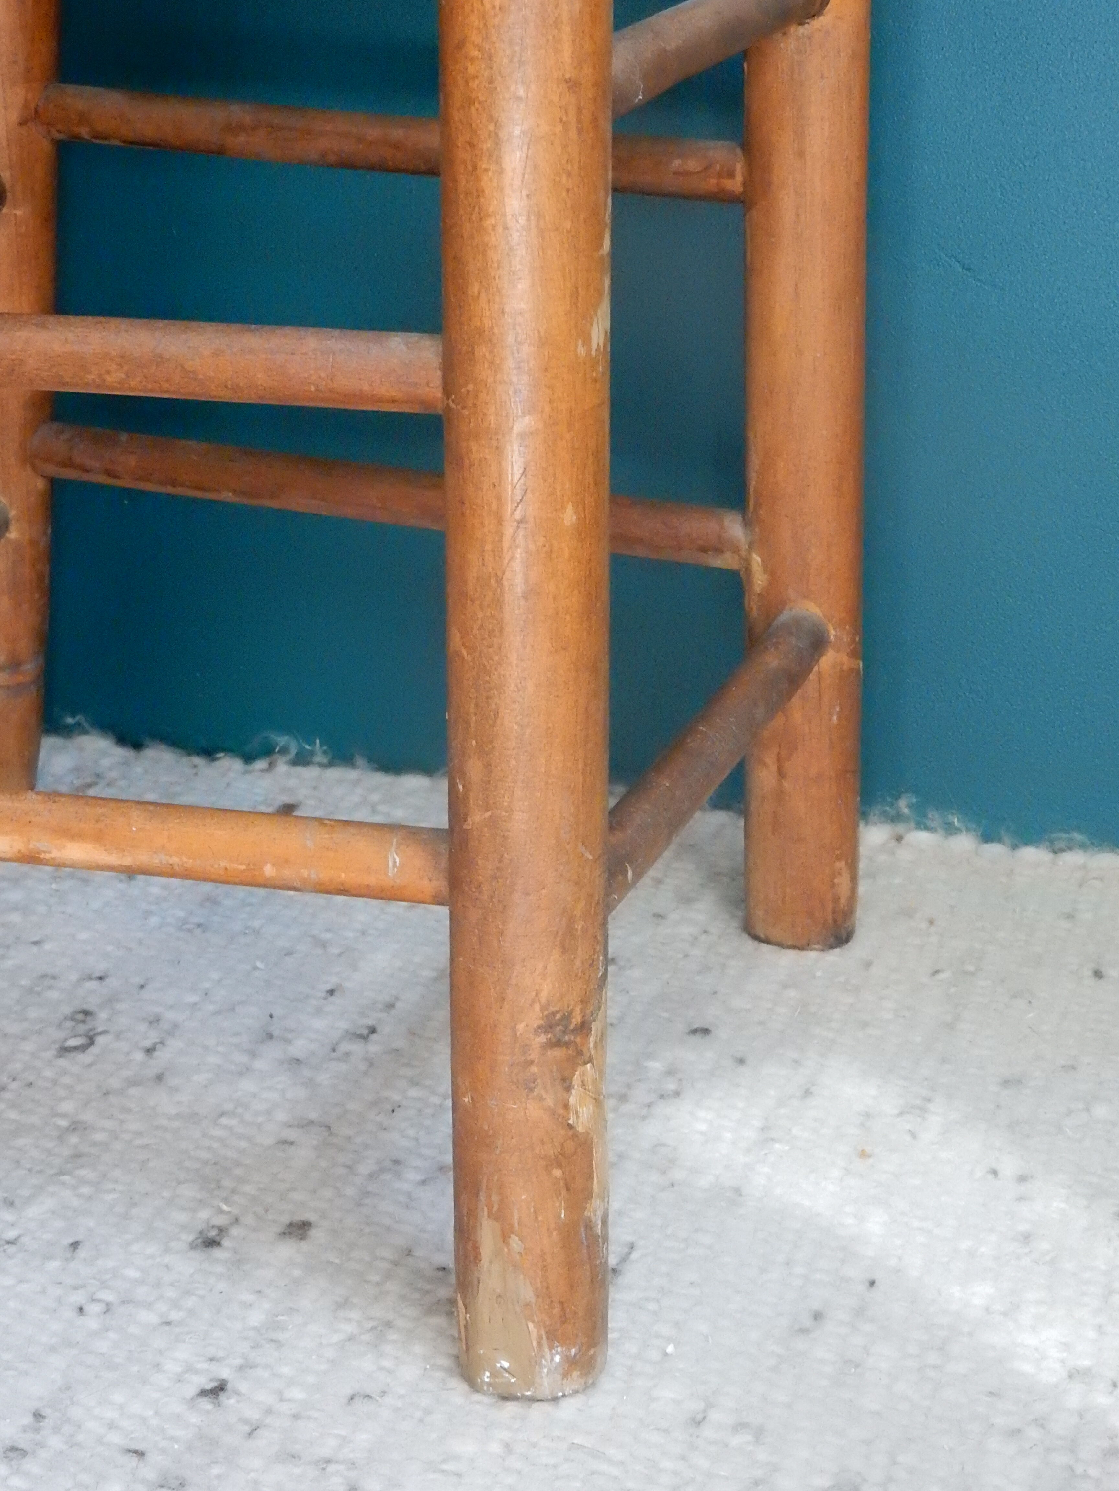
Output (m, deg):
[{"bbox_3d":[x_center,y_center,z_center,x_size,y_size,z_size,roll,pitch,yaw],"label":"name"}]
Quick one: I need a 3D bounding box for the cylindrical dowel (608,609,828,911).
[{"bbox_3d":[0.041,0.009,0.970,0.021,0.021,0.295,5,19,17],"label":"cylindrical dowel"}]

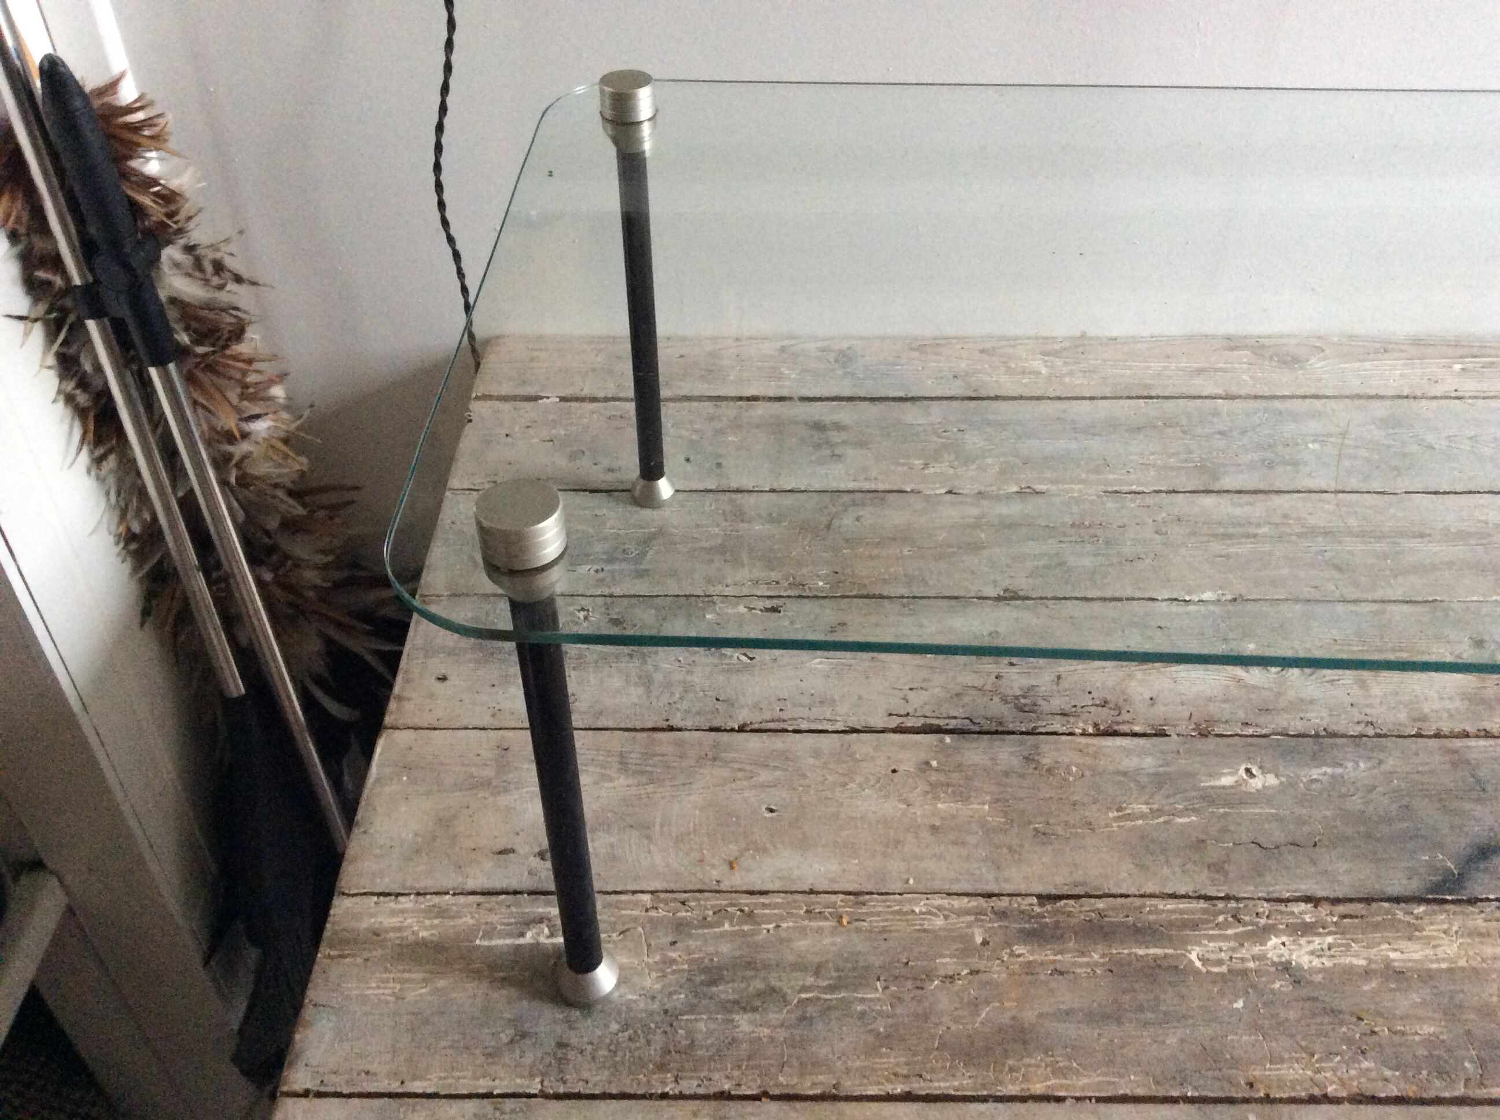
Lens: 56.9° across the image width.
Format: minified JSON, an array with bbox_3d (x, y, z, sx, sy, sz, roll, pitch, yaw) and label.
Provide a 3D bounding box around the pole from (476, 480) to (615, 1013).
[{"bbox_3d":[-0.114,0.132,0.829,0.043,0.420,0.043,0,40,1],"label":"pole"}]

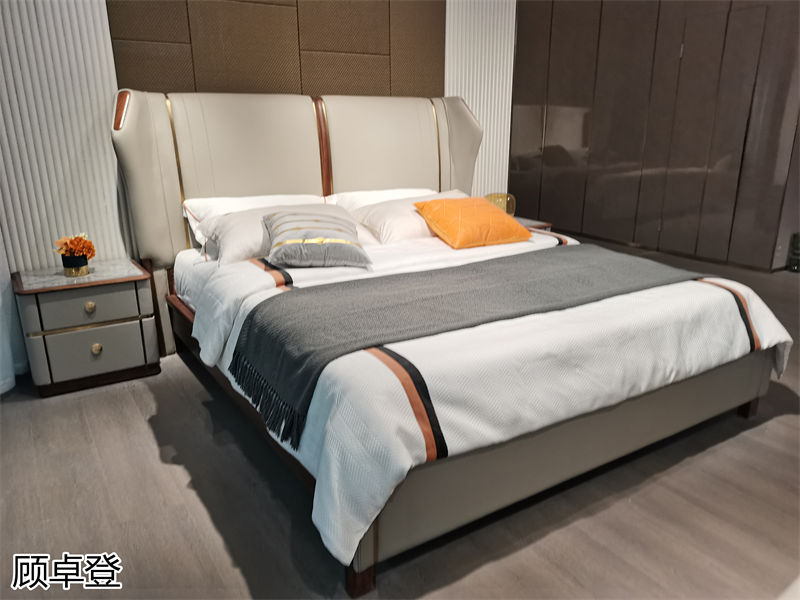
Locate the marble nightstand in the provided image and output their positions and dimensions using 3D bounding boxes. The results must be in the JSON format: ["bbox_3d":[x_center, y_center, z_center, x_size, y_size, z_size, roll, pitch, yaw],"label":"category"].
[{"bbox_3d":[-1.531,0.115,2.971,0.548,0.496,0.465,-10,20,-30],"label":"marble nightstand"}]

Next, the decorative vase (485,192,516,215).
[{"bbox_3d":[0.728,-0.666,4.354,0.236,0.177,0.236,0,17,0],"label":"decorative vase"}]

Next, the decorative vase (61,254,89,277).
[{"bbox_3d":[-1.552,-0.166,2.877,0.110,0.097,0.110,-10,20,-30],"label":"decorative vase"}]

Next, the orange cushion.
[{"bbox_3d":[0.377,-0.419,3.184,0.480,0.140,0.480,-9,39,-26],"label":"orange cushion"}]

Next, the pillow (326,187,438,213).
[{"bbox_3d":[0.007,-0.521,3.542,0.760,0.145,0.430,-10,56,-30],"label":"pillow"}]

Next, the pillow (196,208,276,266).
[{"bbox_3d":[-0.565,-0.349,3.027,0.780,0.145,0.430,-10,53,-30],"label":"pillow"}]

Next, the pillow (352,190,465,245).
[{"bbox_3d":[0.154,-0.478,3.441,0.780,0.145,0.430,-10,53,-30],"label":"pillow"}]

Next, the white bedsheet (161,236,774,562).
[{"bbox_3d":[0.193,0.045,2.745,2.080,0.470,2.020,-10,20,-30],"label":"white bedsheet"}]

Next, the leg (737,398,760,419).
[{"bbox_3d":[1.473,0.443,2.548,0.070,0.095,0.055,-10,20,-30],"label":"leg"}]

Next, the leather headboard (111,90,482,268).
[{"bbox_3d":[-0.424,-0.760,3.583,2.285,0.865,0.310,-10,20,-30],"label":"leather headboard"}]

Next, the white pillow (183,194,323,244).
[{"bbox_3d":[-0.679,-0.404,3.146,0.780,0.145,0.430,-10,56,-30],"label":"white pillow"}]

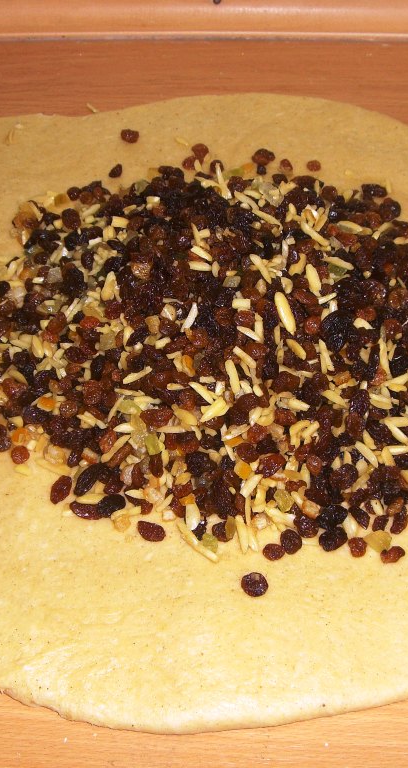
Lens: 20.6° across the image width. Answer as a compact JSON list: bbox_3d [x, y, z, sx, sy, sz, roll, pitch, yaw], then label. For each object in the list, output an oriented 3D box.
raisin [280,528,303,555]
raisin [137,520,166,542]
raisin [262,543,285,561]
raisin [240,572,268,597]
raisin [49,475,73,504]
[{"bbox_3d":[0.040,0.072,0.513,0.009,0.007,0.012,-4,49,-4],"label":"raisin"},{"bbox_3d":[-0.024,0.068,0.516,0.014,0.007,0.009,23,53,19],"label":"raisin"},{"bbox_3d":[0.032,0.076,0.509,0.010,0.006,0.008,9,50,8],"label":"raisin"},{"bbox_3d":[0.022,0.089,0.497,0.012,0.009,0.011,0,49,0],"label":"raisin"},{"bbox_3d":[-0.068,0.050,0.532,0.009,0.007,0.015,16,51,13],"label":"raisin"}]

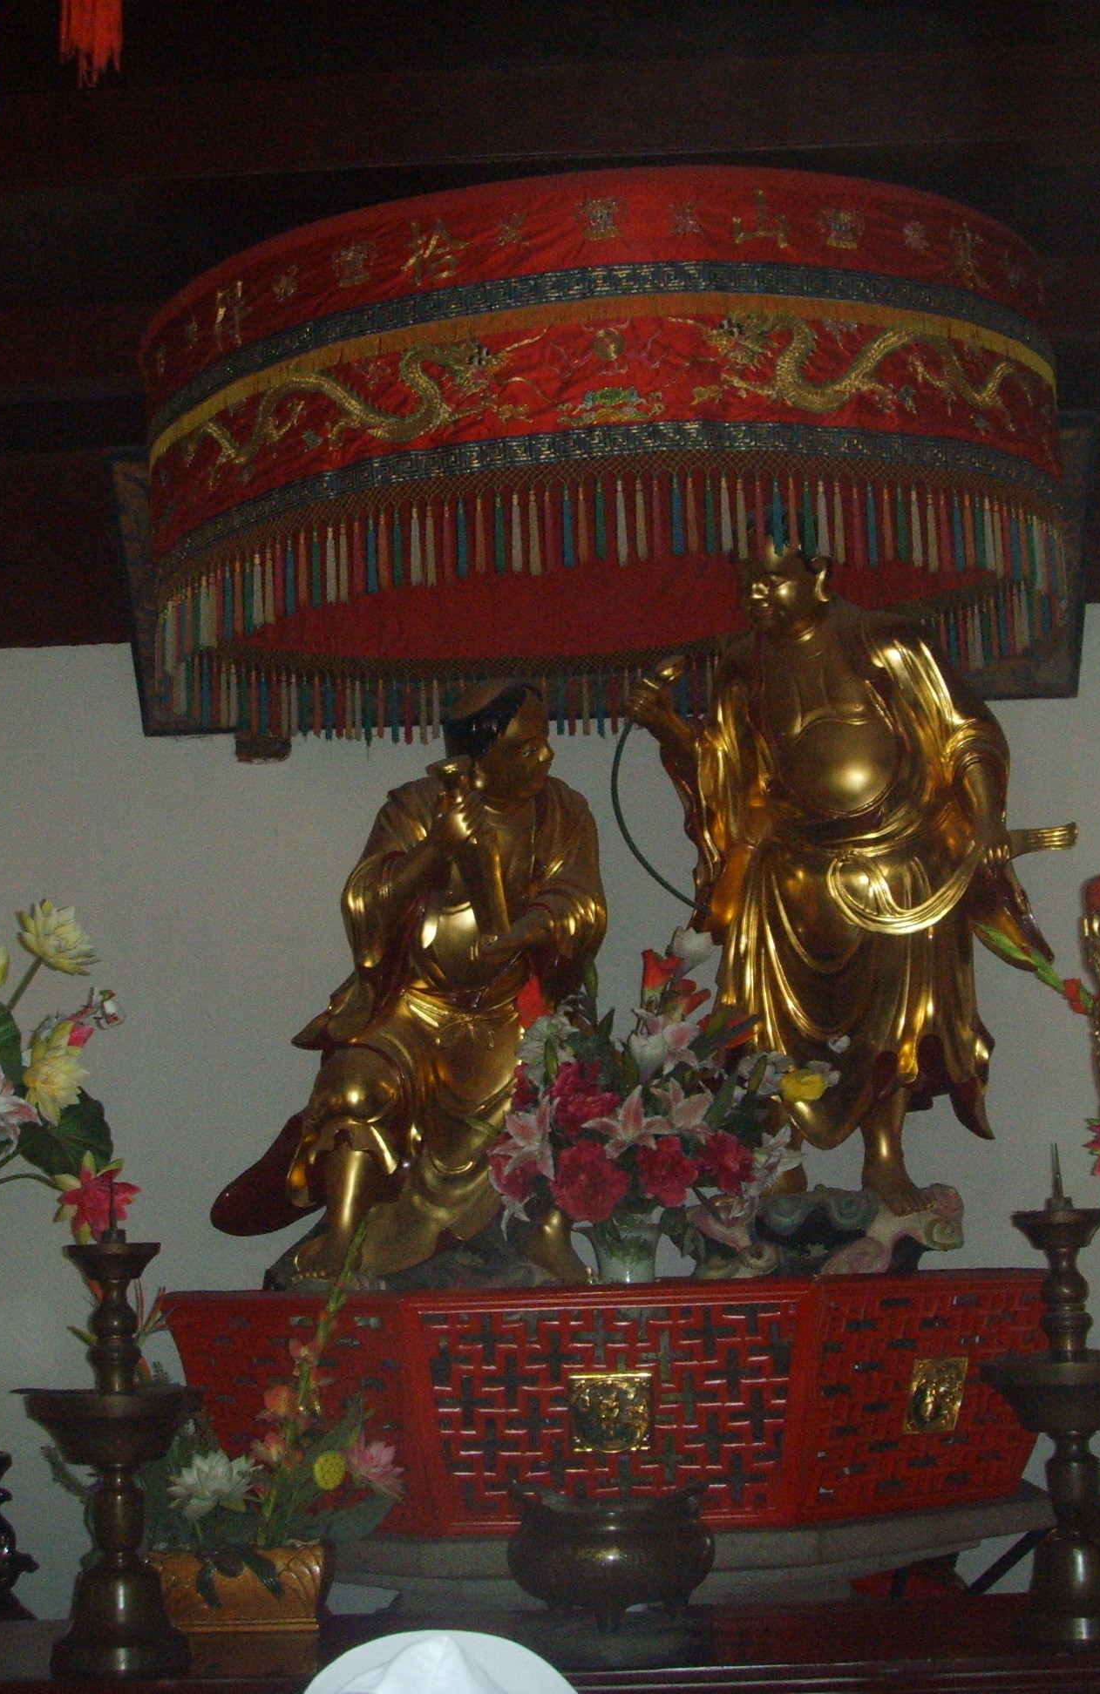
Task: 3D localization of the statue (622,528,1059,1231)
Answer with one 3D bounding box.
[{"bbox_3d":[0.627,0.082,5.434,0.863,1.358,0.580,-3,-9,10],"label":"statue"}]

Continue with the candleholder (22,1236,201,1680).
[{"bbox_3d":[-0.619,0.851,3.591,0.240,0.587,0.240,-2,-9,2],"label":"candleholder"}]

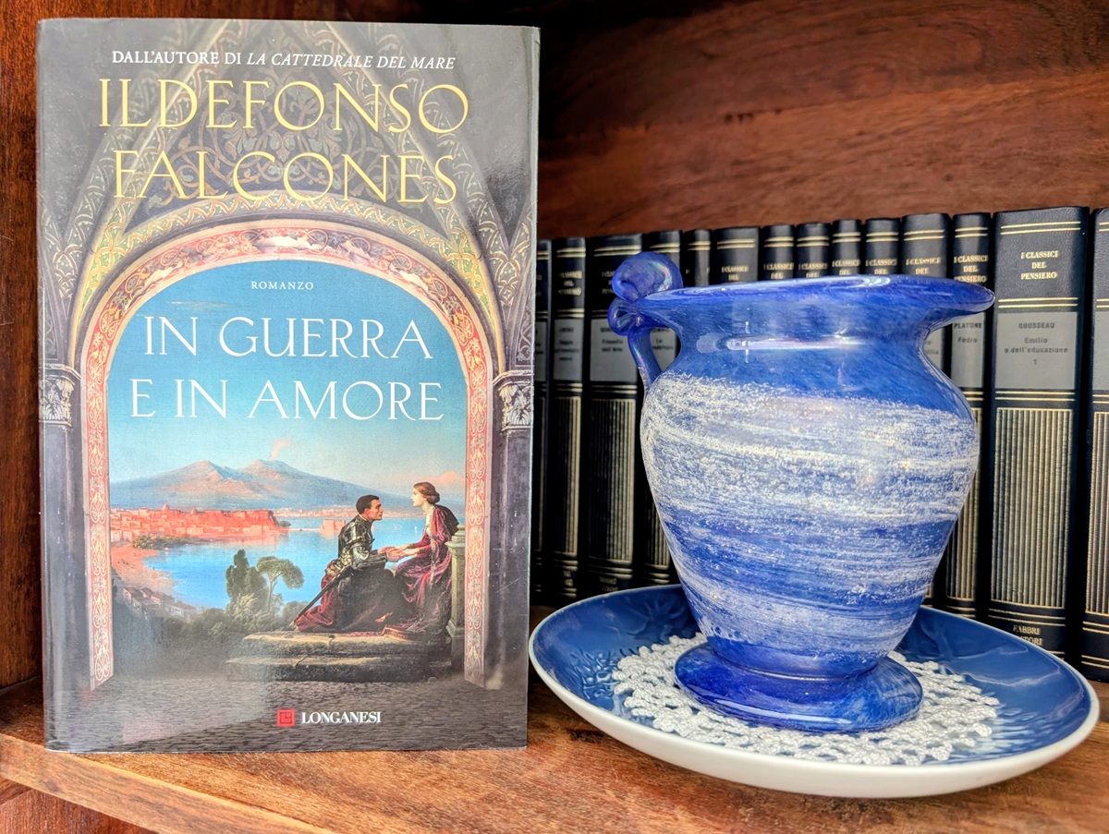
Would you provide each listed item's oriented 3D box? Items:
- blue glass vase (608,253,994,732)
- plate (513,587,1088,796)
[{"bbox_3d":[0.079,0.015,0.277,0.137,0.154,0.117,2,2,33],"label":"blue glass vase"},{"bbox_3d":[0.081,0.091,0.273,0.180,0.022,0.180,0,2,0],"label":"plate"}]

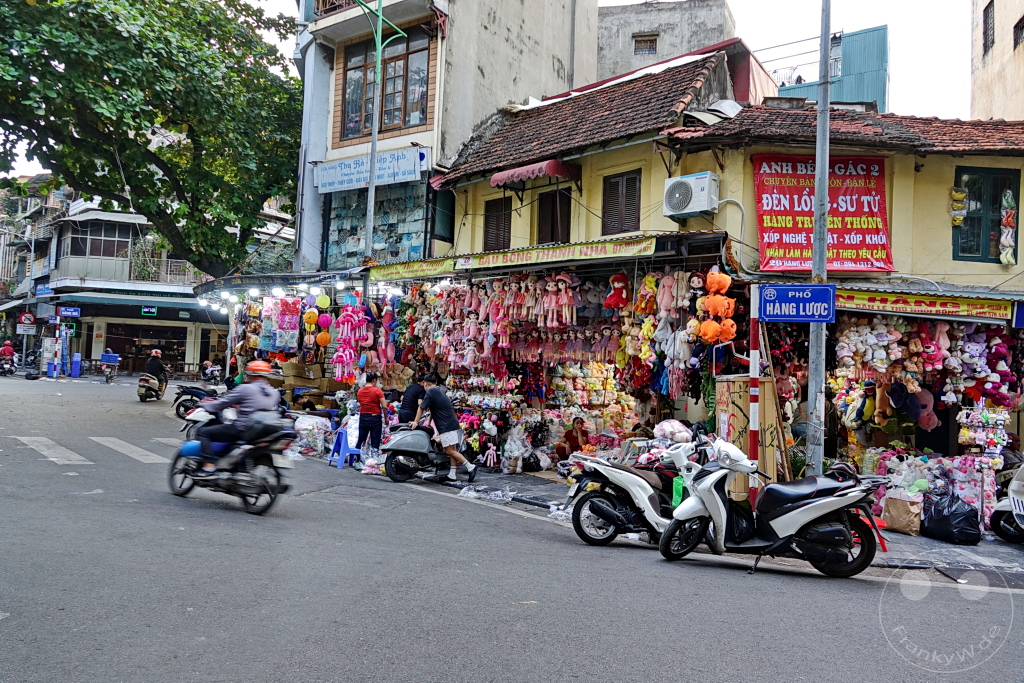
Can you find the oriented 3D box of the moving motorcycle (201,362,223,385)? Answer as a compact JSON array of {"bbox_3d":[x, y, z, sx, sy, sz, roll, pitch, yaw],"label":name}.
[{"bbox_3d":[-13.645,1.453,31.000,1.800,1.080,0.700,1,-2,36],"label":"moving motorcycle"}]

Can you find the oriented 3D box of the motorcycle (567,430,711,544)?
[{"bbox_3d":[1.399,1.363,6.268,1.830,1.120,0.700,2,-2,12],"label":"motorcycle"}]

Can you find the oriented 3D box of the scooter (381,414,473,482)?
[{"bbox_3d":[-1.058,1.395,9.855,0.680,1.080,1.800,1,-2,43],"label":"scooter"}]

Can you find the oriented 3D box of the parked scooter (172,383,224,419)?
[{"bbox_3d":[-7.406,1.329,16.718,1.900,1.080,0.700,2,-1,-12],"label":"parked scooter"}]

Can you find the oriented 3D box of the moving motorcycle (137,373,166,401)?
[{"bbox_3d":[-10.925,1.318,20.752,0.680,1.070,1.820,2,-2,-5],"label":"moving motorcycle"}]

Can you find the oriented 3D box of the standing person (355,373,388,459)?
[{"bbox_3d":[-2.170,1.168,10.551,0.520,1.500,0.320,2,-1,14],"label":"standing person"}]

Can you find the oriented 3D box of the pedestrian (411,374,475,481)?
[{"bbox_3d":[-0.908,1.140,9.050,0.850,1.440,0.520,2,-2,21],"label":"pedestrian"}]

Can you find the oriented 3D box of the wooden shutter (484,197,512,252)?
[{"bbox_3d":[-0.303,-2.304,13.434,0.080,1.040,0.780,4,-2,-45],"label":"wooden shutter"}]

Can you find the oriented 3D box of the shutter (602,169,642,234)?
[{"bbox_3d":[1.906,-2.389,11.820,0.070,1.038,0.784,3,-2,-44],"label":"shutter"}]

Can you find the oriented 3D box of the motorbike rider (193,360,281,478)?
[{"bbox_3d":[-2.935,0.829,7.300,0.920,1.270,0.620,1,-2,31],"label":"motorbike rider"}]

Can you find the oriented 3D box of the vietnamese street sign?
[{"bbox_3d":[2.909,-0.389,6.950,0.725,0.378,0.030,2,-1,17],"label":"vietnamese street sign"}]

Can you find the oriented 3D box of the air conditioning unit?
[{"bbox_3d":[2.740,-2.258,10.450,0.300,0.560,0.760,3,-2,-44],"label":"air conditioning unit"}]

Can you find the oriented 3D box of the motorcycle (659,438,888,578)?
[{"bbox_3d":[2.247,1.437,5.965,1.920,1.110,0.700,2,-1,13],"label":"motorcycle"}]

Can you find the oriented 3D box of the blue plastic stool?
[{"bbox_3d":[-2.518,1.606,10.200,0.370,0.585,0.400,1,-2,41],"label":"blue plastic stool"}]

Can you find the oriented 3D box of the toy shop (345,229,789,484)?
[{"bbox_3d":[0.529,0.390,11.324,2.500,3.184,7.671,3,-2,-44],"label":"toy shop"}]

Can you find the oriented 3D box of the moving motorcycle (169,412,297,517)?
[{"bbox_3d":[-3.050,1.256,7.356,1.900,1.060,0.700,1,-2,31],"label":"moving motorcycle"}]

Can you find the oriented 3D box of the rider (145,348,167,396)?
[{"bbox_3d":[-10.764,0.910,20.700,0.620,1.370,0.780,2,-2,-5],"label":"rider"}]

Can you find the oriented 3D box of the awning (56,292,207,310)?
[{"bbox_3d":[-16.552,-1.787,30.500,7.200,0.750,1.500,3,-2,-26],"label":"awning"}]

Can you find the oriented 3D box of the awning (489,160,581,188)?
[{"bbox_3d":[0.427,-3.098,12.852,0.720,0.304,1.681,3,-2,-44],"label":"awning"}]

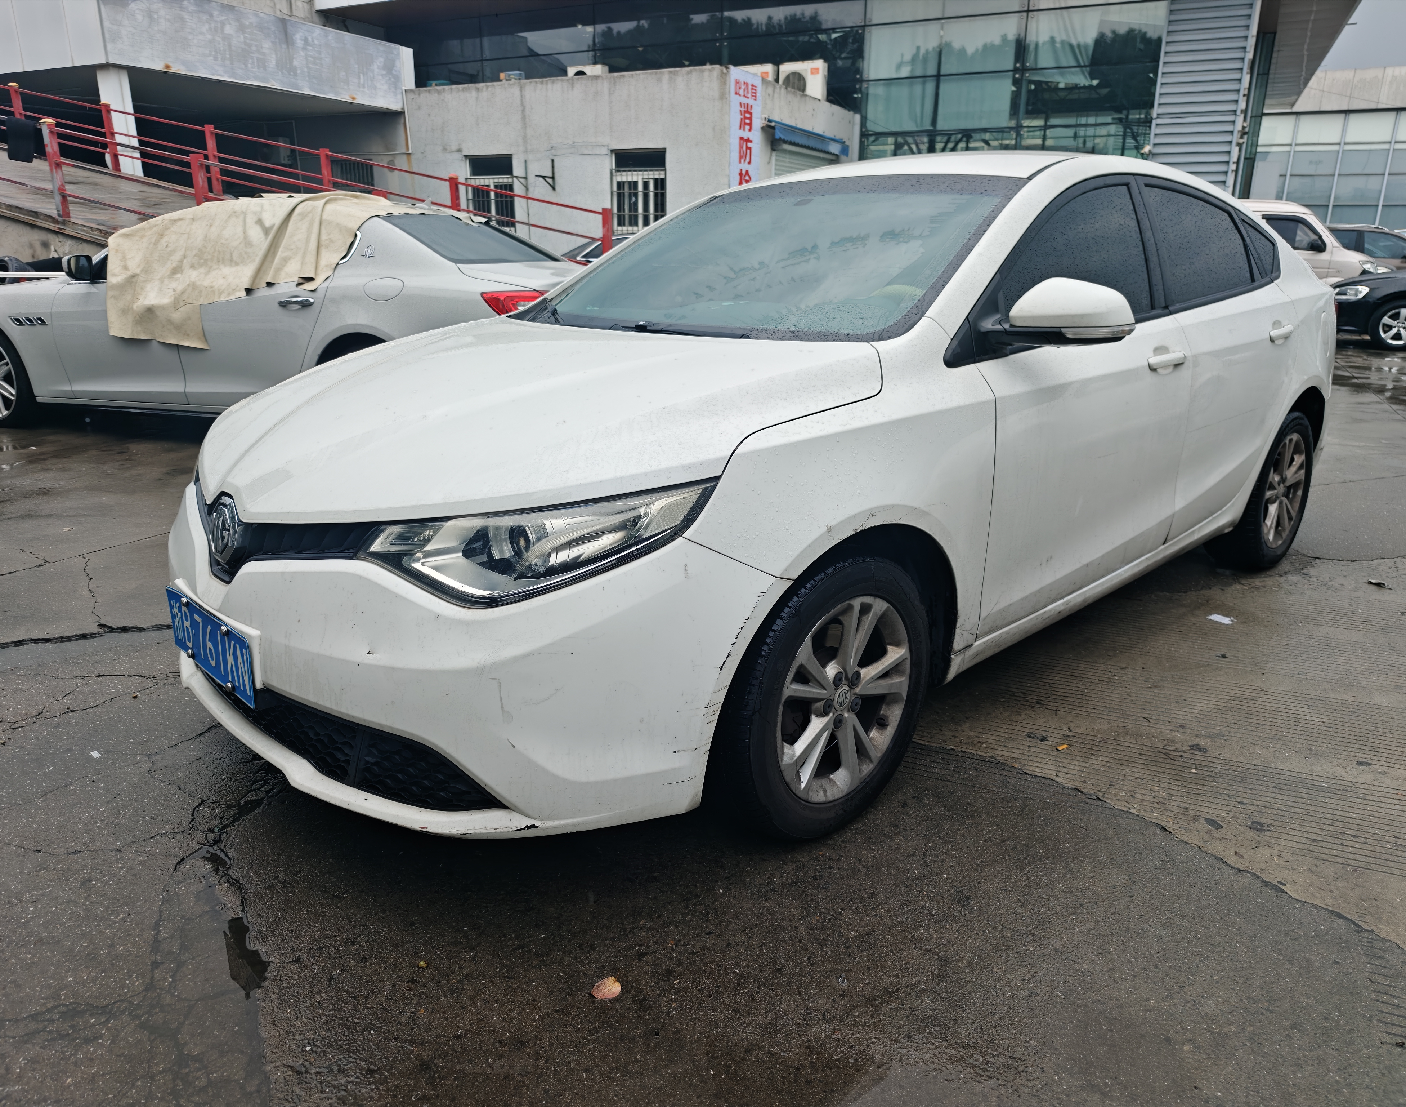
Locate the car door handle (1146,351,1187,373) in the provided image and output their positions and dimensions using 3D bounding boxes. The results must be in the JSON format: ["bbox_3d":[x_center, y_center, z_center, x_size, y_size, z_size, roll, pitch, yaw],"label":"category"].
[{"bbox_3d":[1.287,-0.536,2.726,0.205,0.045,0.050,-16,21,-41],"label":"car door handle"}]

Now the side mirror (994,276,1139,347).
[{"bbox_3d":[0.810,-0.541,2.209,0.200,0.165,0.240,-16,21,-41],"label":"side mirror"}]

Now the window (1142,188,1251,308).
[{"bbox_3d":[1.600,-0.993,3.152,0.780,0.380,0.050,-16,-2,-41],"label":"window"}]

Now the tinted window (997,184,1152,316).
[{"bbox_3d":[0.980,-0.794,2.591,0.960,0.420,0.050,-16,-2,-41],"label":"tinted window"}]

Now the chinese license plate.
[{"bbox_3d":[-0.998,0.181,1.977,0.015,0.140,0.440,-15,22,-43],"label":"chinese license plate"}]

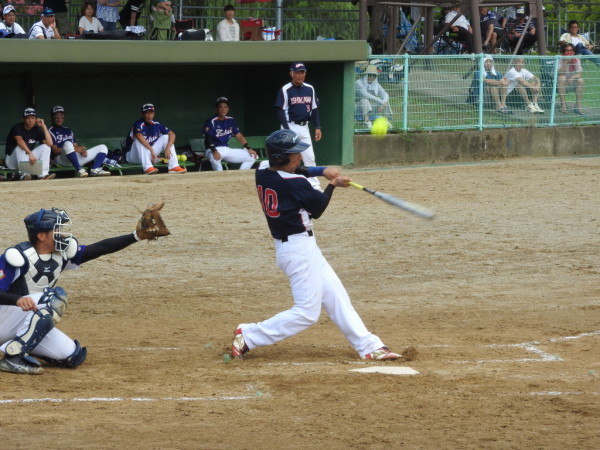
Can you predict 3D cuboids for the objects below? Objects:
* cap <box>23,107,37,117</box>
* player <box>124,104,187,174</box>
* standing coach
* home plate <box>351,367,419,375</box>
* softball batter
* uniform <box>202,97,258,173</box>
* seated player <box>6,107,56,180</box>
[{"bbox_3d":[-3.711,-1.550,40.500,0.180,0.140,0.250,-1,4,-15],"label":"cap"},{"bbox_3d":[-2.033,-1.218,41.600,0.660,1.030,0.780,-2,4,-24],"label":"player"},{"bbox_3d":[-0.016,-1.231,37.600,0.580,1.680,0.380,-1,4,-13],"label":"standing coach"},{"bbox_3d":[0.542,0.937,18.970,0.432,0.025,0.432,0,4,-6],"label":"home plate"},{"bbox_3d":[0.104,0.130,19.700,1.060,1.550,0.660,-2,4,-25],"label":"softball batter"},{"bbox_3d":[-1.000,-1.229,42.100,0.680,1.220,0.800,-1,4,-18],"label":"uniform"},{"bbox_3d":[-3.723,-1.126,40.700,0.600,1.030,0.750,-1,4,-18],"label":"seated player"}]

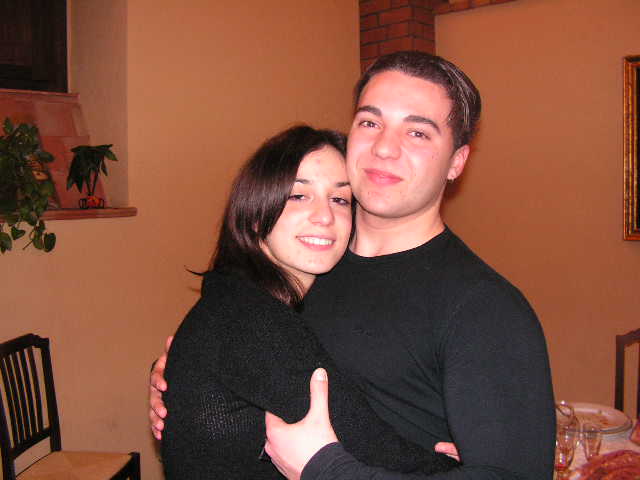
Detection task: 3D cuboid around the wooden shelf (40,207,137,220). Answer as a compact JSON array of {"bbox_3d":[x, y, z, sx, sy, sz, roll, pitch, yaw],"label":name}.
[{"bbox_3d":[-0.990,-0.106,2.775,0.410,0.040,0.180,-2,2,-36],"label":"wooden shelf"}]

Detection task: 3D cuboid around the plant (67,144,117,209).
[{"bbox_3d":[-0.954,-0.266,2.790,0.190,0.262,0.180,-2,2,-36],"label":"plant"}]

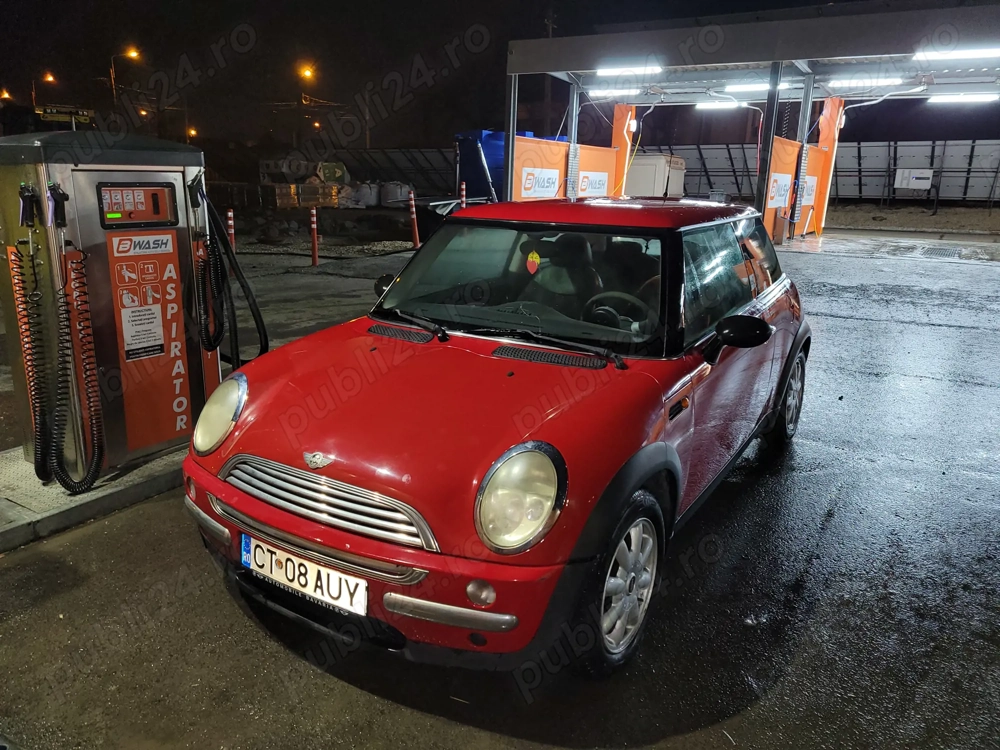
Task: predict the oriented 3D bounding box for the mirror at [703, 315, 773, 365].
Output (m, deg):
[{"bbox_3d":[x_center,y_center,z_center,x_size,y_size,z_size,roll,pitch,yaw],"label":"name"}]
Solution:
[{"bbox_3d":[0.888,-0.136,2.838,0.235,0.195,0.130,10,20,30],"label":"mirror"}]

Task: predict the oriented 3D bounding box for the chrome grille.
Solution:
[{"bbox_3d":[-0.564,0.362,2.253,0.920,0.140,0.110,10,5,30],"label":"chrome grille"}]

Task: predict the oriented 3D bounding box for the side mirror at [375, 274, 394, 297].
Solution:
[{"bbox_3d":[-0.572,-0.397,3.710,0.235,0.195,0.130,10,20,30],"label":"side mirror"}]

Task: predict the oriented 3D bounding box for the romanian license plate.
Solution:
[{"bbox_3d":[-0.600,0.596,2.262,0.520,0.112,0.018,10,13,30],"label":"romanian license plate"}]

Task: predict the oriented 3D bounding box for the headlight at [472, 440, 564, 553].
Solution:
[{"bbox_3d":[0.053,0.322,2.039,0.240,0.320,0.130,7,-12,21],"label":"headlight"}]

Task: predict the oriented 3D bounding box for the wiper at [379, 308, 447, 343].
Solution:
[{"bbox_3d":[-0.373,-0.220,3.093,0.080,0.070,0.670,-11,21,-31],"label":"wiper"}]

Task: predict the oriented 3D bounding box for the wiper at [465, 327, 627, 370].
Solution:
[{"bbox_3d":[0.146,-0.118,2.745,0.700,0.080,0.080,15,23,32],"label":"wiper"}]

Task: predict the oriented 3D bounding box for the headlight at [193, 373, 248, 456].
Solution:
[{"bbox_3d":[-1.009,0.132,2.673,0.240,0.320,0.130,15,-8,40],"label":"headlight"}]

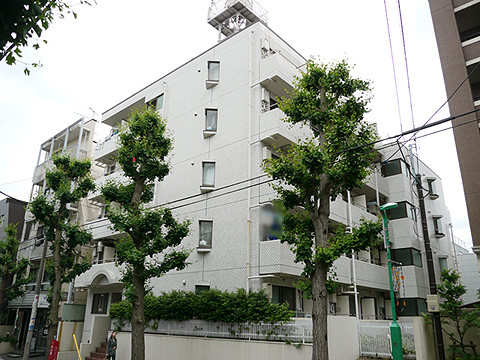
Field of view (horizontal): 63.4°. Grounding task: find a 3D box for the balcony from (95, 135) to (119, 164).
[{"bbox_3d":[-8.132,-2.031,25.461,3.200,1.110,0.950,-16,-26,39],"label":"balcony"}]

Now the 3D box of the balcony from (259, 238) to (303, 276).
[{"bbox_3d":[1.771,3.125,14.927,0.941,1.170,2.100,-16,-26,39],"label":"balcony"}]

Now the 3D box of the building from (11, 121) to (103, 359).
[{"bbox_3d":[-10.368,4.289,28.342,6.400,14.600,8.000,-16,-26,39],"label":"building"}]

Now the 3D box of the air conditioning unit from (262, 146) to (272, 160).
[{"bbox_3d":[1.147,-1.041,16.139,0.210,0.580,0.340,-16,-26,39],"label":"air conditioning unit"}]

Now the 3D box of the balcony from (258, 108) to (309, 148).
[{"bbox_3d":[2.031,-1.963,16.913,0.941,1.180,2.500,-16,-26,39],"label":"balcony"}]

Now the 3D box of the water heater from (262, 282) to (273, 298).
[{"bbox_3d":[1.063,4.212,14.679,0.220,0.570,0.340,-16,-26,39],"label":"water heater"}]

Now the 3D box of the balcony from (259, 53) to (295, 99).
[{"bbox_3d":[1.962,-4.595,17.699,0.941,1.160,2.100,-16,-26,39],"label":"balcony"}]

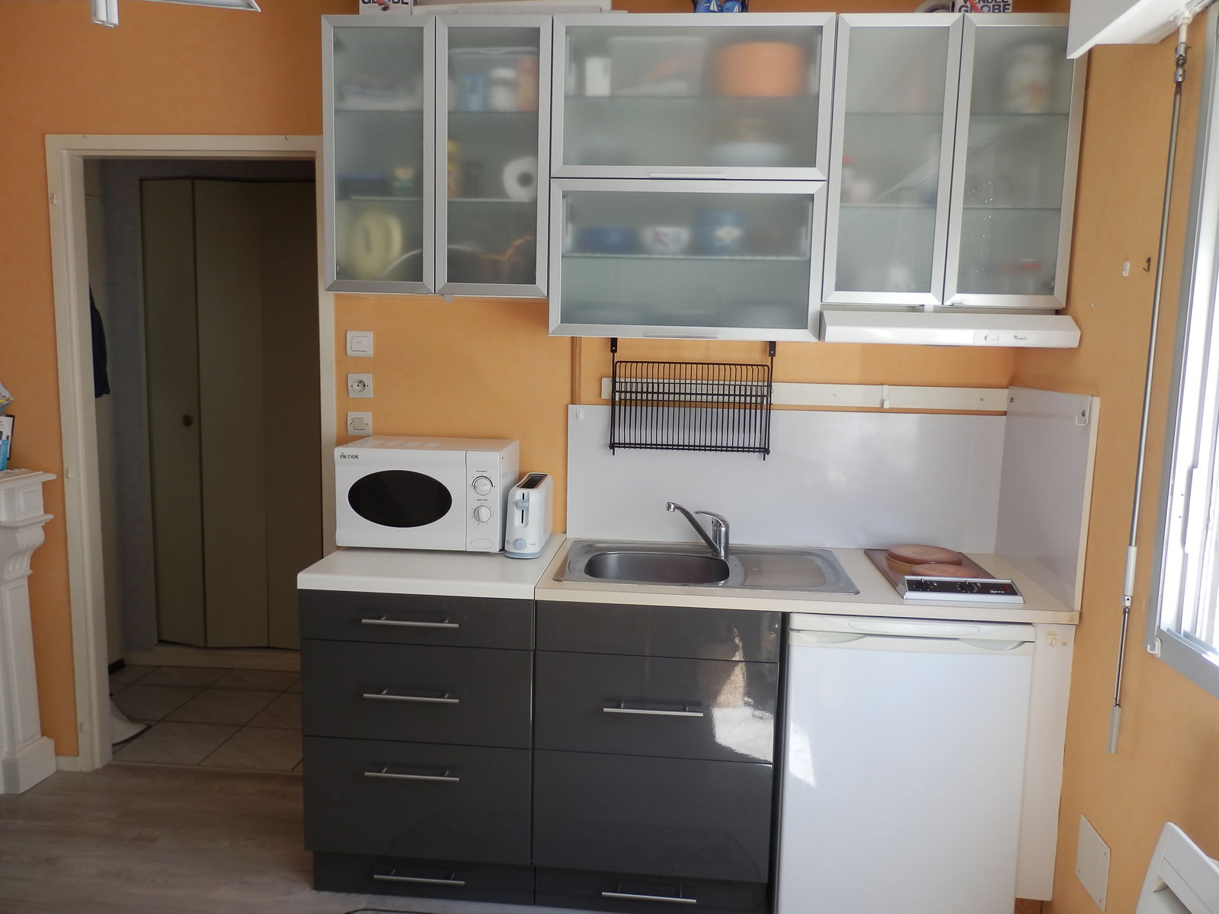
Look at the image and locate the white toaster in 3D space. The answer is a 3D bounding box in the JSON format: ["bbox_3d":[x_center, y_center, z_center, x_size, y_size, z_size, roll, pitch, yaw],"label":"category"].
[{"bbox_3d":[-0.230,0.166,2.571,0.106,0.197,0.312,2,7,2],"label":"white toaster"}]

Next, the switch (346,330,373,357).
[{"bbox_3d":[-0.773,-0.350,2.730,0.083,0.081,0.012,2,7,4],"label":"switch"}]

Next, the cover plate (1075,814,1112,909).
[{"bbox_3d":[1.086,0.904,1.976,0.008,0.148,0.143,2,7,4],"label":"cover plate"}]

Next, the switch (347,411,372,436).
[{"bbox_3d":[-0.789,-0.103,2.772,0.077,0.074,0.014,2,7,4],"label":"switch"}]

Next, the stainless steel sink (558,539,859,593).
[{"bbox_3d":[0.256,0.364,2.431,0.770,0.150,0.460,2,7,4],"label":"stainless steel sink"}]

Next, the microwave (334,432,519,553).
[{"bbox_3d":[-0.525,0.109,2.597,0.460,0.289,0.325,2,7,3],"label":"microwave"}]

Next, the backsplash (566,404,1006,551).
[{"bbox_3d":[0.517,0.062,2.653,1.290,0.418,0.020,2,7,4],"label":"backsplash"}]

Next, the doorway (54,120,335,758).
[{"bbox_3d":[-1.325,0.042,2.885,0.915,2.093,0.110,2,7,4],"label":"doorway"}]

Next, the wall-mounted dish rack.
[{"bbox_3d":[0.240,-0.170,2.622,0.486,0.350,0.090,2,7,4],"label":"wall-mounted dish rack"}]

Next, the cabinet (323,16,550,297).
[{"bbox_3d":[-0.432,-0.799,2.470,0.598,0.699,0.385,2,7,4],"label":"cabinet"}]

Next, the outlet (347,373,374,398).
[{"bbox_3d":[-0.776,-0.221,2.746,0.079,0.077,0.012,2,7,4],"label":"outlet"}]

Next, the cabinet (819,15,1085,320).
[{"bbox_3d":[0.864,-0.753,2.368,0.602,0.699,0.385,2,7,4],"label":"cabinet"}]

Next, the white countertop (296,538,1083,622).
[{"bbox_3d":[0.185,0.305,2.424,1.875,0.040,0.612,2,7,4],"label":"white countertop"}]

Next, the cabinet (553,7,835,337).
[{"bbox_3d":[0.214,-0.727,2.425,0.701,0.799,0.385,2,7,4],"label":"cabinet"}]

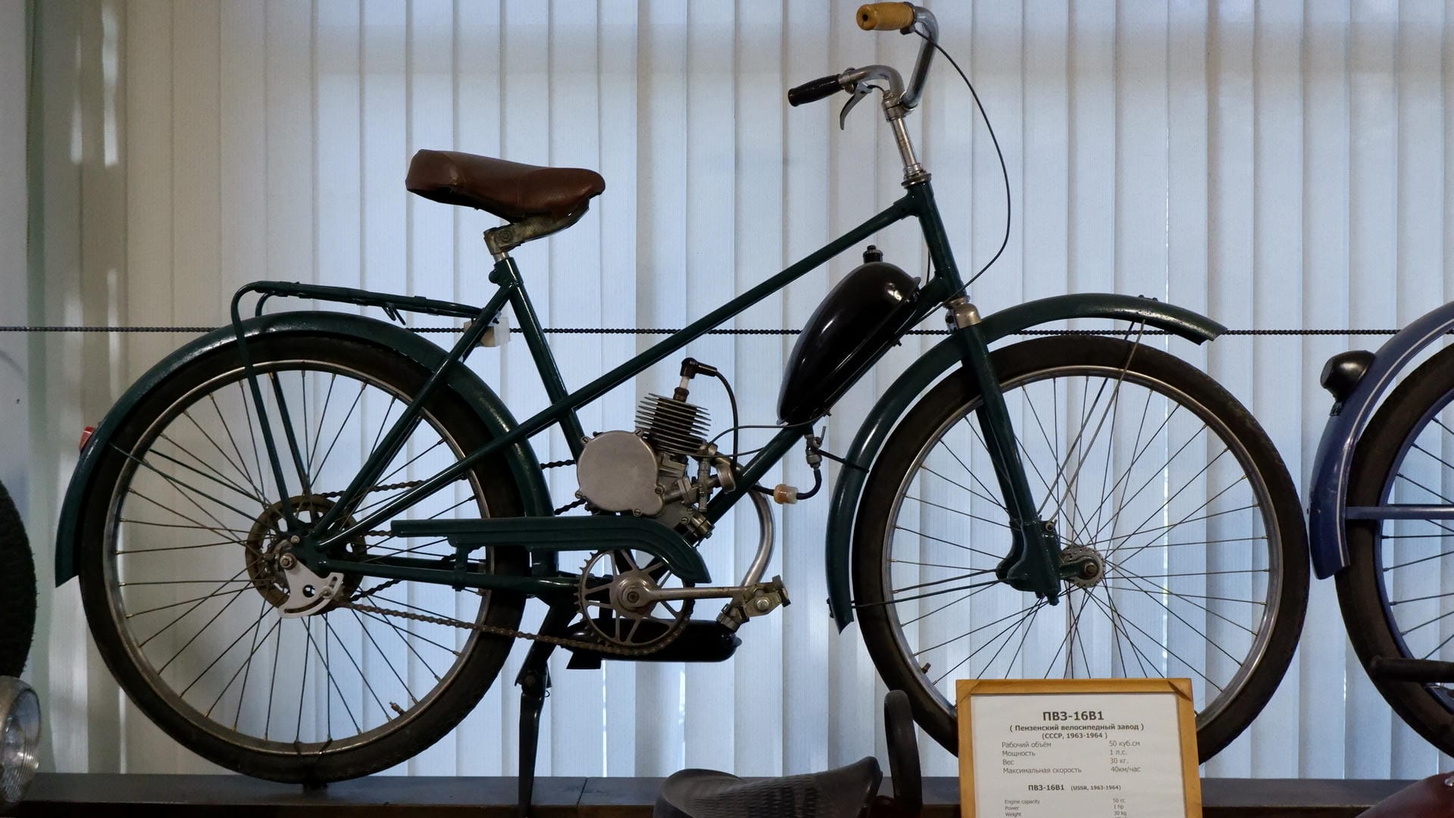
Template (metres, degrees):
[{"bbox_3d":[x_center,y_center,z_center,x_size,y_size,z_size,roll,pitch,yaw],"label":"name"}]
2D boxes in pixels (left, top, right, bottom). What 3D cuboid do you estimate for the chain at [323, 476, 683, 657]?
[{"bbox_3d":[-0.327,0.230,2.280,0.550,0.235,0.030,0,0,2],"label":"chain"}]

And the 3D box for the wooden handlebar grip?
[{"bbox_3d":[0.201,-0.496,2.050,0.035,0.035,0.085,0,10,45],"label":"wooden handlebar grip"}]

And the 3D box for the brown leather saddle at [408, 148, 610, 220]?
[{"bbox_3d":[-0.312,-0.316,2.312,0.270,0.095,0.205,5,1,2],"label":"brown leather saddle"}]

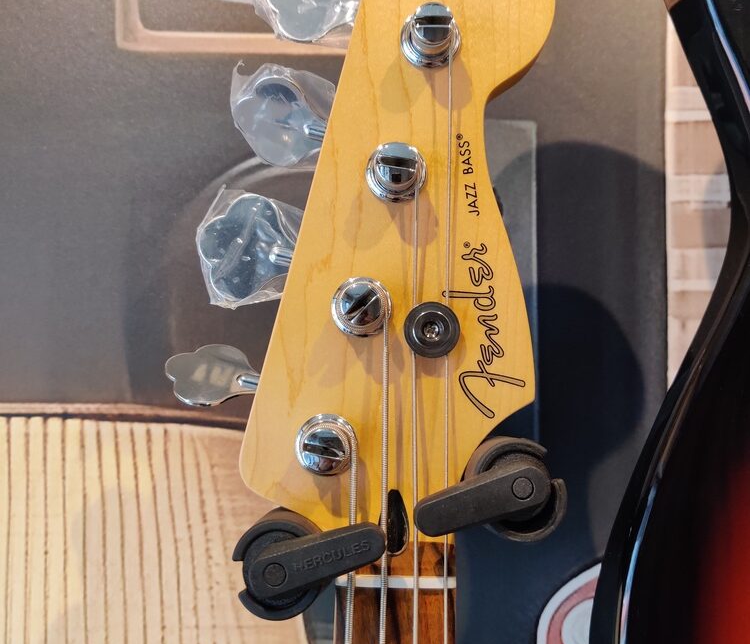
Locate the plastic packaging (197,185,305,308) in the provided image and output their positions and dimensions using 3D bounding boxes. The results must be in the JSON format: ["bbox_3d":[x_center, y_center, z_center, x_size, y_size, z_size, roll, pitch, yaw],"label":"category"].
[{"bbox_3d":[-0.043,-0.025,0.277,0.039,0.038,0.011,14,-2,1],"label":"plastic packaging"}]

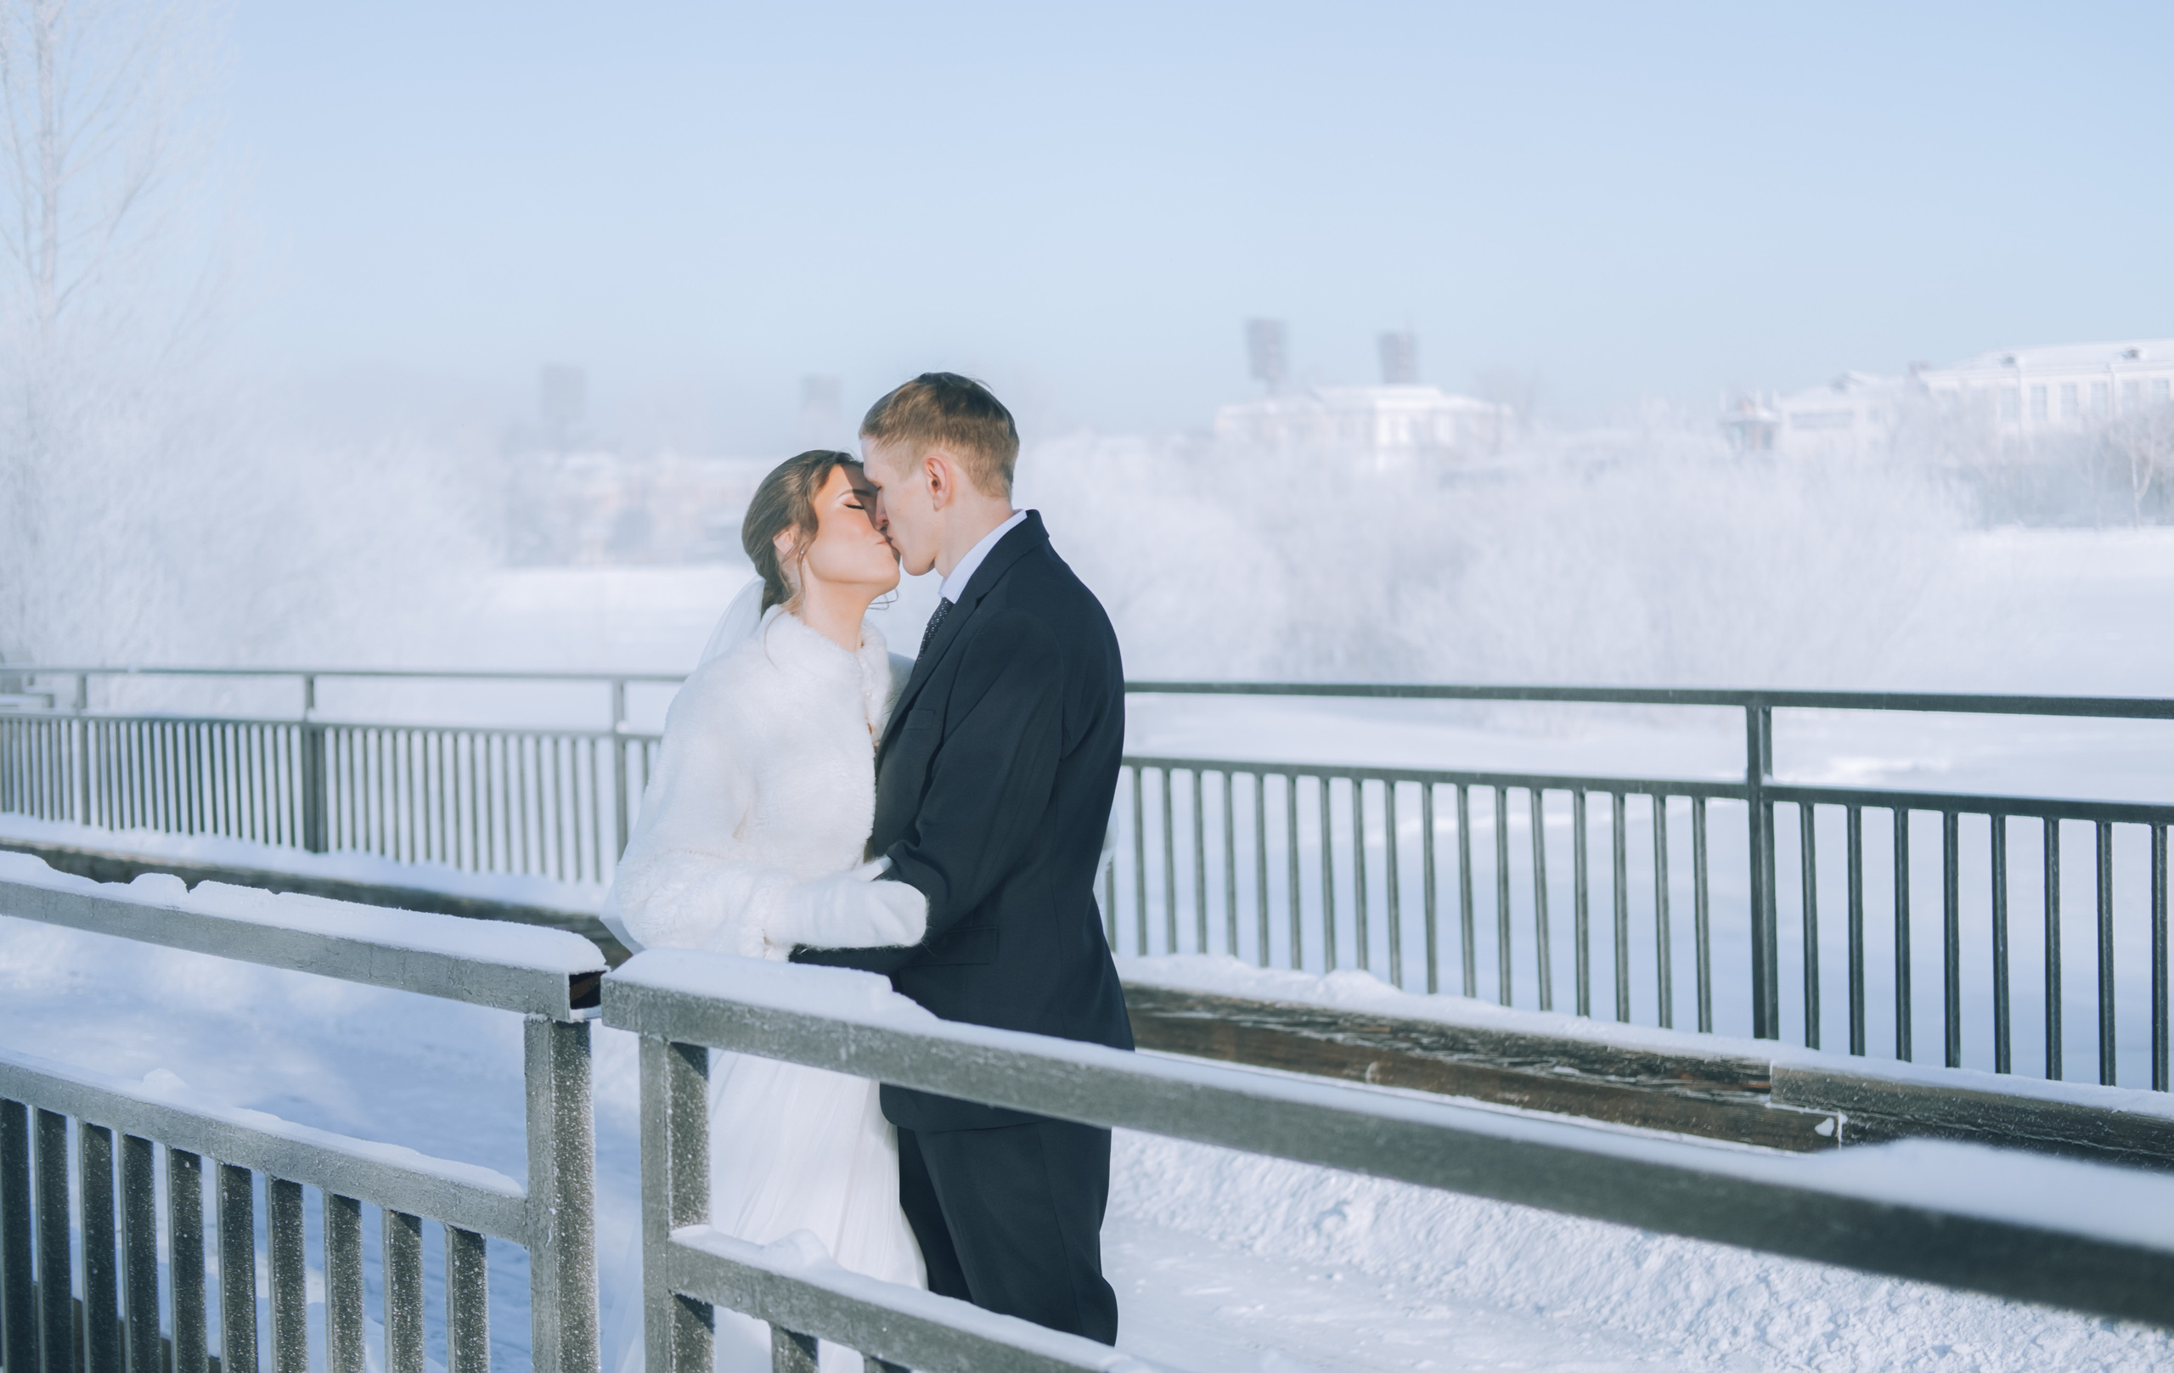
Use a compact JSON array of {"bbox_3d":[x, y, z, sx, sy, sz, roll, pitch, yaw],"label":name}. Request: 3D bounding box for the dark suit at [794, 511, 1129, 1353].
[{"bbox_3d":[-0.152,0.539,4.123,0.440,1.520,0.540,-2,2,-5],"label":"dark suit"}]

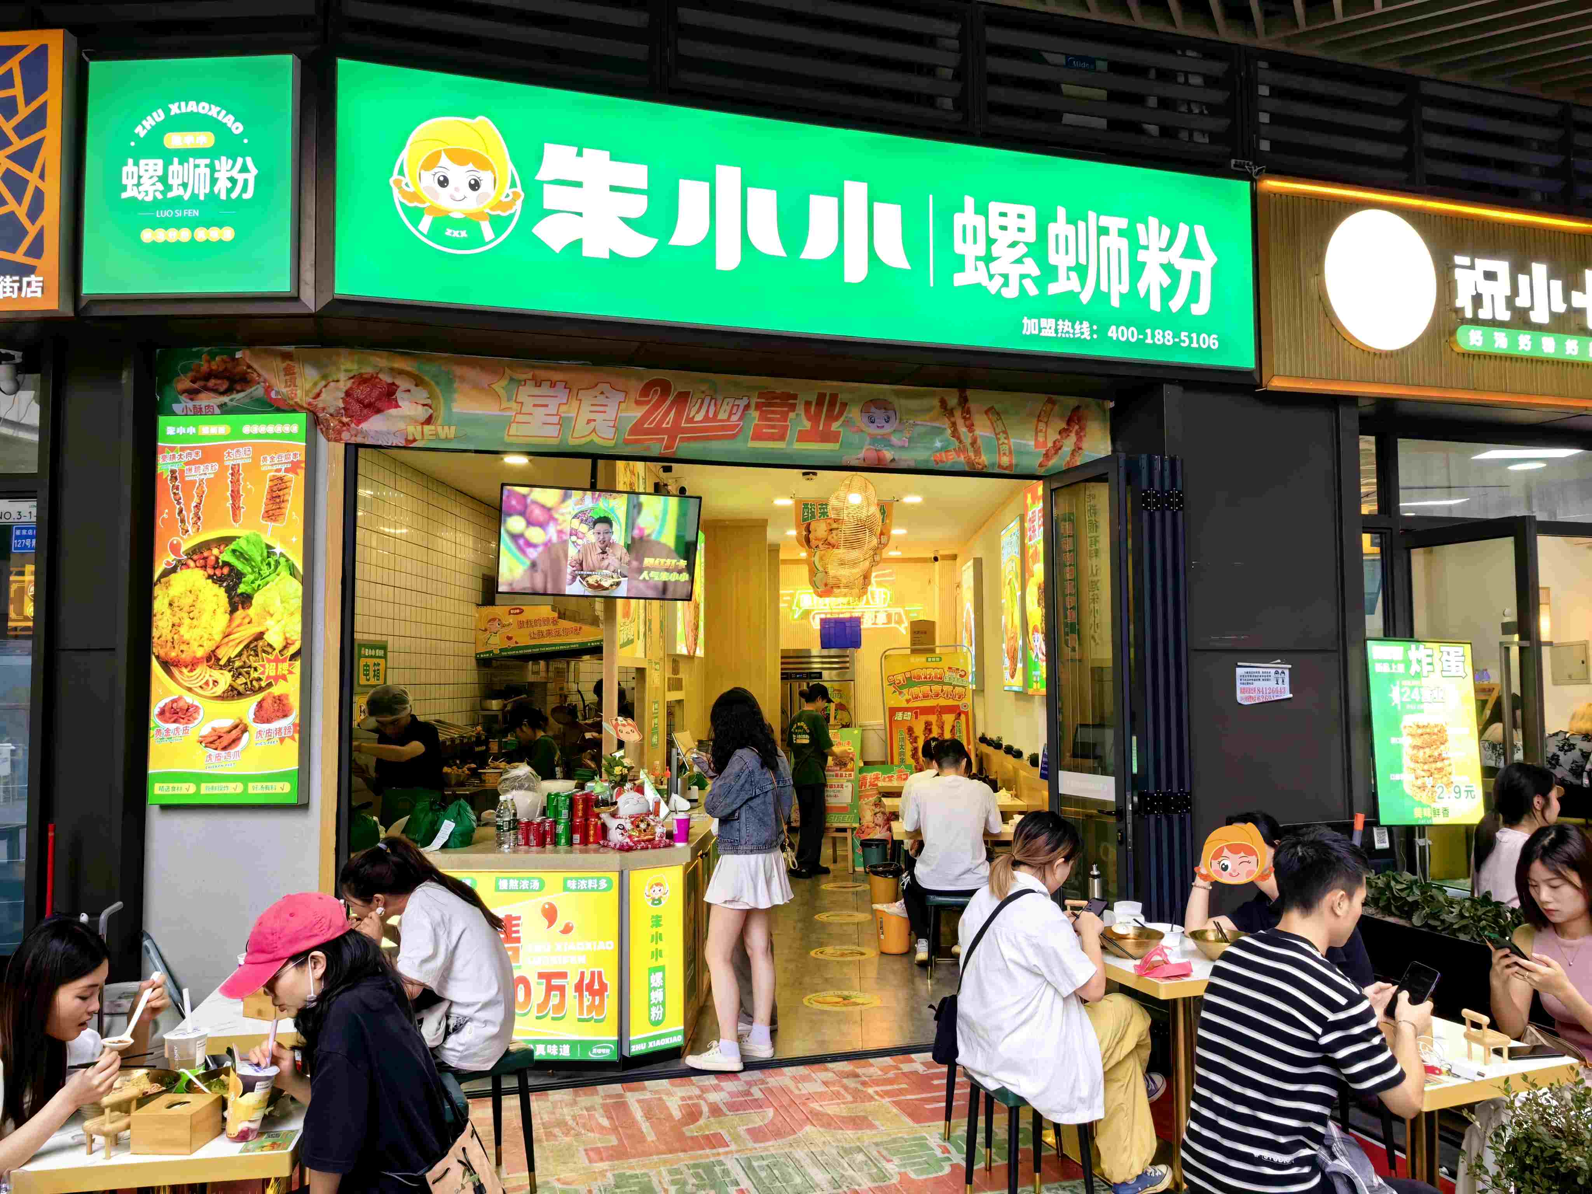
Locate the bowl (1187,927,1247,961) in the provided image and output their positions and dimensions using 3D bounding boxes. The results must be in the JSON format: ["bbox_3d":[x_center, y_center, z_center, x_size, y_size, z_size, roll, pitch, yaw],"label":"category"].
[{"bbox_3d":[1.395,1.152,4.105,0.205,0.084,0.205,0,-4,0],"label":"bowl"}]

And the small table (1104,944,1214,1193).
[{"bbox_3d":[1.199,1.574,4.290,0.520,0.740,1.000,1,-4,-17],"label":"small table"}]

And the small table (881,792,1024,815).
[{"bbox_3d":[1.202,1.938,9.520,1.060,0.740,0.650,-1,-4,3],"label":"small table"}]

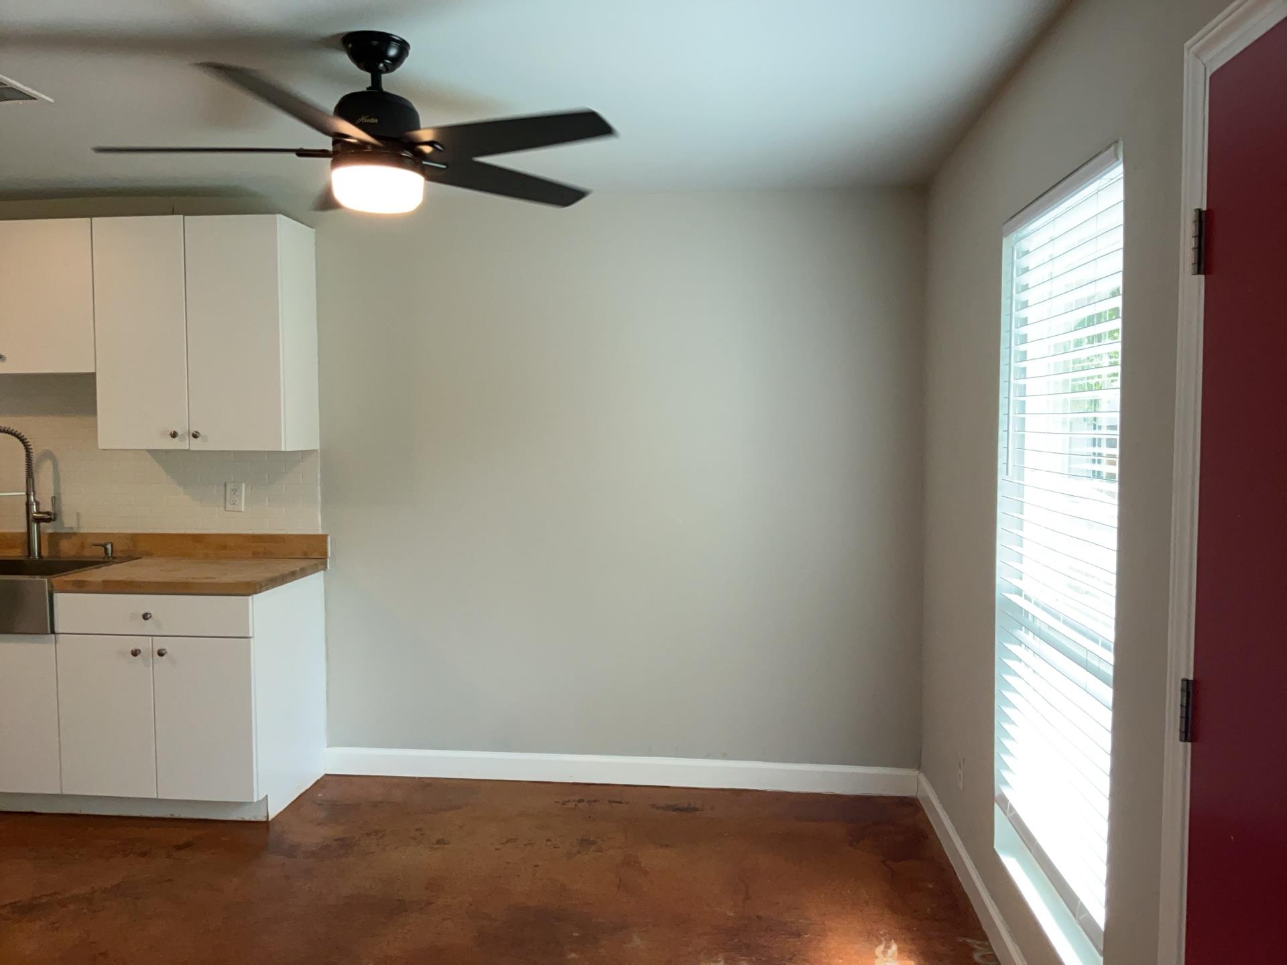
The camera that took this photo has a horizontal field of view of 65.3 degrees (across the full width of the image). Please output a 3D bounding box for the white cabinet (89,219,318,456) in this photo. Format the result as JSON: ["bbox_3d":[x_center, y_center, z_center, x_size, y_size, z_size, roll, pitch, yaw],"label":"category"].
[{"bbox_3d":[-1.764,-0.589,4.082,0.768,0.913,0.321,0,3,5],"label":"white cabinet"}]

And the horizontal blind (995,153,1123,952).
[{"bbox_3d":[0.997,0.128,2.405,0.068,1.643,0.866,0,3,5],"label":"horizontal blind"}]

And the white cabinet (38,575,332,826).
[{"bbox_3d":[-1.765,0.825,3.994,0.770,0.876,0.636,0,3,5],"label":"white cabinet"}]

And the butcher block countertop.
[{"bbox_3d":[-1.758,0.363,3.969,0.794,0.046,0.639,0,3,5],"label":"butcher block countertop"}]

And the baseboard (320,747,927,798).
[{"bbox_3d":[-0.118,1.198,4.165,2.483,0.109,0.018,0,3,5],"label":"baseboard"}]

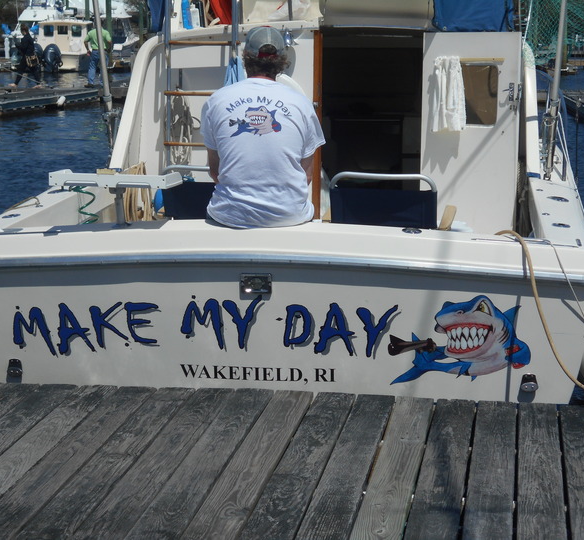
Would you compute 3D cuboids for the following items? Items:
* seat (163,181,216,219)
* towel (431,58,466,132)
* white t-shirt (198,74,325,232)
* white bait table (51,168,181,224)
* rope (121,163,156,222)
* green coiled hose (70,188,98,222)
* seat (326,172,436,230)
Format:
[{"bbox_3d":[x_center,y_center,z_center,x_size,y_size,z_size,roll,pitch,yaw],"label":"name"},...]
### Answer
[{"bbox_3d":[-0.332,-0.115,7.808,0.570,0.860,0.500,2,10,10],"label":"seat"},{"bbox_3d":[0.868,-0.973,8.650,0.200,0.425,0.070,2,10,9],"label":"towel"},{"bbox_3d":[-0.129,-0.531,7.050,0.540,0.650,0.310,1,10,6],"label":"white t-shirt"},{"bbox_3d":[-0.758,-0.315,6.774,0.514,0.241,0.321,1,10,8],"label":"white bait table"},{"bbox_3d":[-0.817,-0.391,8.300,0.200,0.400,0.130,2,10,9],"label":"rope"},{"bbox_3d":[-0.951,-0.300,7.150,0.128,0.170,0.110,2,10,9],"label":"green coiled hose"},{"bbox_3d":[0.472,-0.067,7.538,0.570,0.860,0.500,2,10,10],"label":"seat"}]

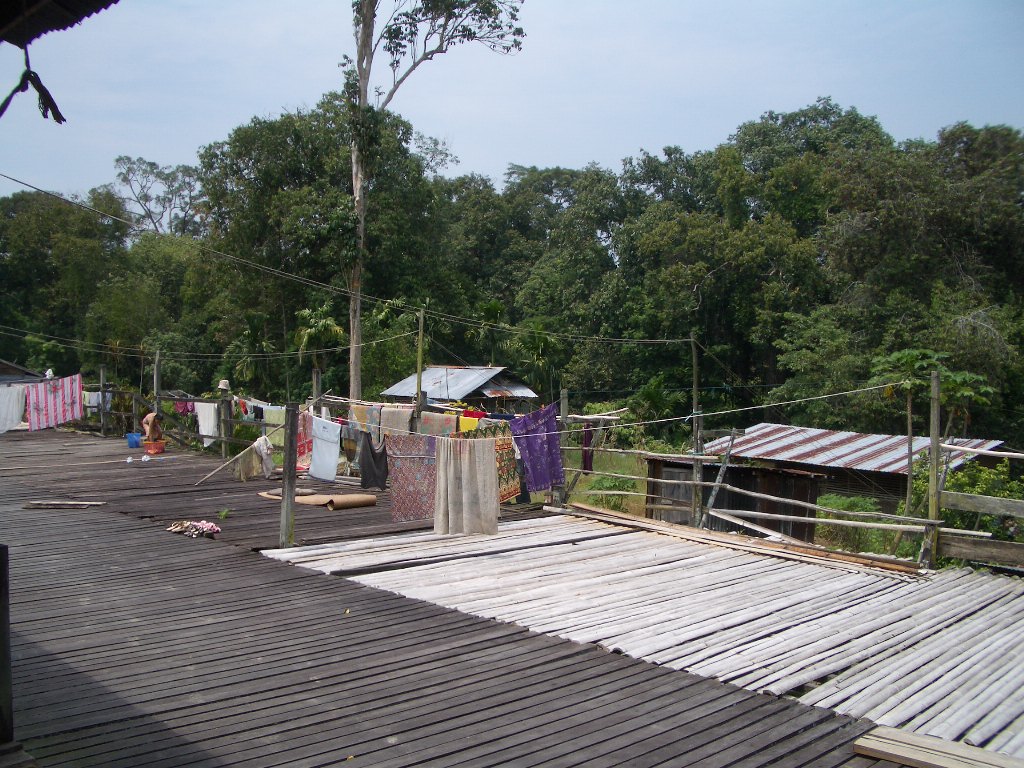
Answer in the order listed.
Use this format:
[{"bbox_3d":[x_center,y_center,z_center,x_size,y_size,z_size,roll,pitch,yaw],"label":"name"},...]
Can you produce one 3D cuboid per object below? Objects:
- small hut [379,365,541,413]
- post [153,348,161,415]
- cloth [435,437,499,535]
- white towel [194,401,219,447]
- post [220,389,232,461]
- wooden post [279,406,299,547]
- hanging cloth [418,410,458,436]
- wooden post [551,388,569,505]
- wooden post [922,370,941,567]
[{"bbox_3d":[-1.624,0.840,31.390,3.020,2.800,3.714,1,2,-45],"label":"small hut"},{"bbox_3d":[-7.589,0.268,22.103,0.090,1.988,0.090,1,1,-45],"label":"post"},{"bbox_3d":[-0.450,1.014,10.293,0.631,0.961,0.100,2,1,0],"label":"cloth"},{"bbox_3d":[-6.060,0.786,20.512,0.080,0.820,0.906,1,2,-45],"label":"white towel"},{"bbox_3d":[-5.266,0.736,19.031,0.100,1.307,0.100,1,1,-45],"label":"post"},{"bbox_3d":[-2.237,0.922,10.341,0.095,1.448,0.095,3,1,-45],"label":"wooden post"},{"bbox_3d":[-1.072,0.745,15.171,0.080,0.620,0.819,1,2,-45],"label":"hanging cloth"},{"bbox_3d":[0.664,0.864,14.178,0.080,1.579,0.080,2,2,-45],"label":"wooden post"},{"bbox_3d":[4.180,0.852,10.300,0.075,1.954,0.075,0,1,-45],"label":"wooden post"}]

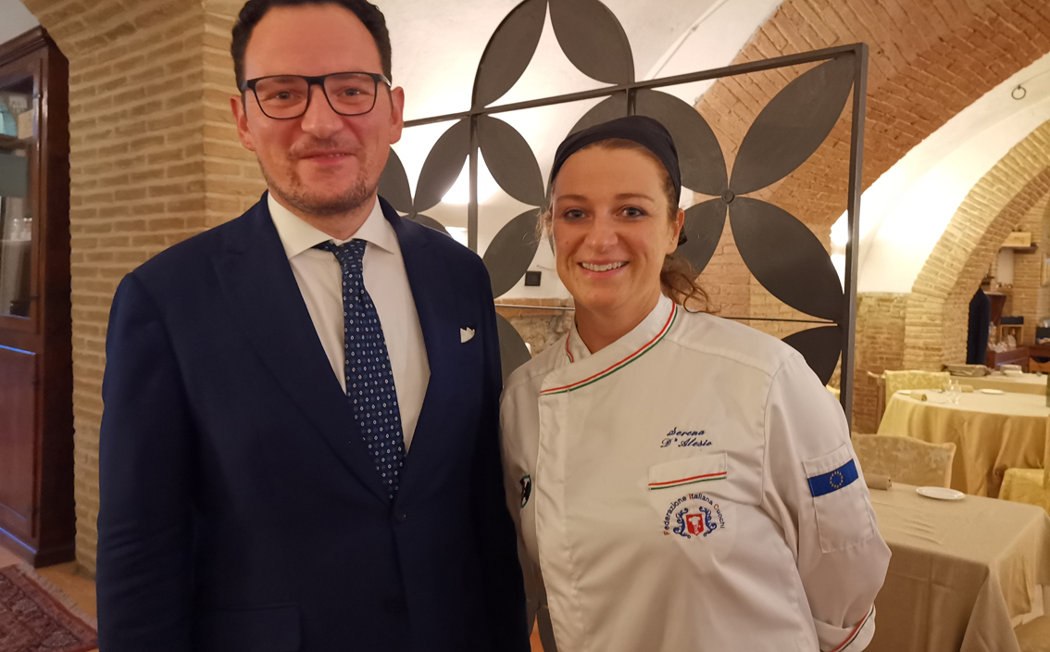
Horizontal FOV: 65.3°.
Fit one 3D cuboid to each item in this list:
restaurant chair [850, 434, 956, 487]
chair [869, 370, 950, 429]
[{"bbox_3d":[1.440,0.926,3.290,0.450,0.890,0.520,3,3,40],"label":"restaurant chair"},{"bbox_3d":[3.050,0.805,6.200,0.460,0.890,0.520,1,3,10],"label":"chair"}]

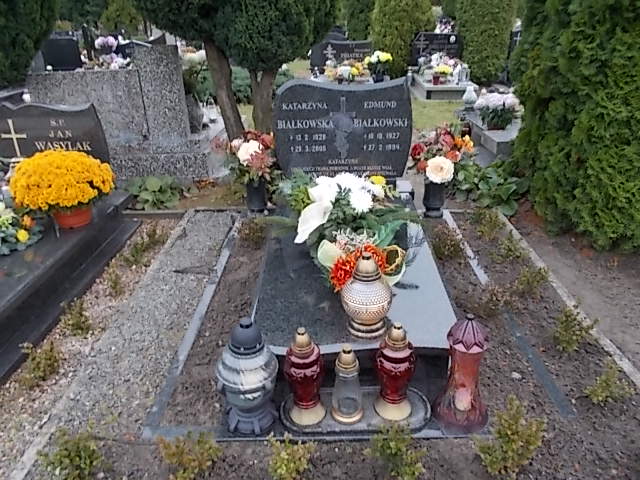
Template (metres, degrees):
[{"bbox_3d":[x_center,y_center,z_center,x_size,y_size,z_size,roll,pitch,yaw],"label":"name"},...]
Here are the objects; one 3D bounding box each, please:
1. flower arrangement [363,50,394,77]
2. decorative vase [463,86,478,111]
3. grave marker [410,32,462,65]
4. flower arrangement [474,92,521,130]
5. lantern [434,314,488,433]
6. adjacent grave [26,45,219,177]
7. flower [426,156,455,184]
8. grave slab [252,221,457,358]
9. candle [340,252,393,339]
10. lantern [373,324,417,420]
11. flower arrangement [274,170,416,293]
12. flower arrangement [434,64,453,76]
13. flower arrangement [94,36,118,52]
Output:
[{"bbox_3d":[0.862,-2.573,7.087,0.420,0.440,0.400,0,26,0],"label":"flower arrangement"},{"bbox_3d":[1.595,-1.505,5.094,0.159,0.276,0.159,0,25,0],"label":"decorative vase"},{"bbox_3d":[2.171,-3.531,8.956,0.950,0.720,0.140,0,26,0],"label":"grave marker"},{"bbox_3d":[1.583,-1.144,4.312,0.377,0.323,0.359,0,25,0],"label":"flower arrangement"},{"bbox_3d":[0.467,0.432,1.554,0.190,0.430,0.190,0,26,0],"label":"lantern"},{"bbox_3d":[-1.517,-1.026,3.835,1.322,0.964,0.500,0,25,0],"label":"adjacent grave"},{"bbox_3d":[0.725,-0.418,2.892,0.168,0.163,0.110,0,25,0],"label":"flower"},{"bbox_3d":[0.125,0.133,2.143,0.752,0.070,1.163,0,29,0],"label":"grave slab"},{"bbox_3d":[0.171,0.178,1.666,0.187,0.294,0.187,0,25,0],"label":"candle"},{"bbox_3d":[0.238,0.395,1.488,0.122,0.321,0.122,0,25,0],"label":"lantern"},{"bbox_3d":[0.129,-0.054,2.251,0.620,0.360,0.550,0,26,0],"label":"flower arrangement"},{"bbox_3d":[1.951,-2.670,7.595,0.300,0.210,0.280,0,26,0],"label":"flower arrangement"},{"bbox_3d":[-2.722,-2.493,6.129,0.306,0.204,0.230,0,25,0],"label":"flower arrangement"}]

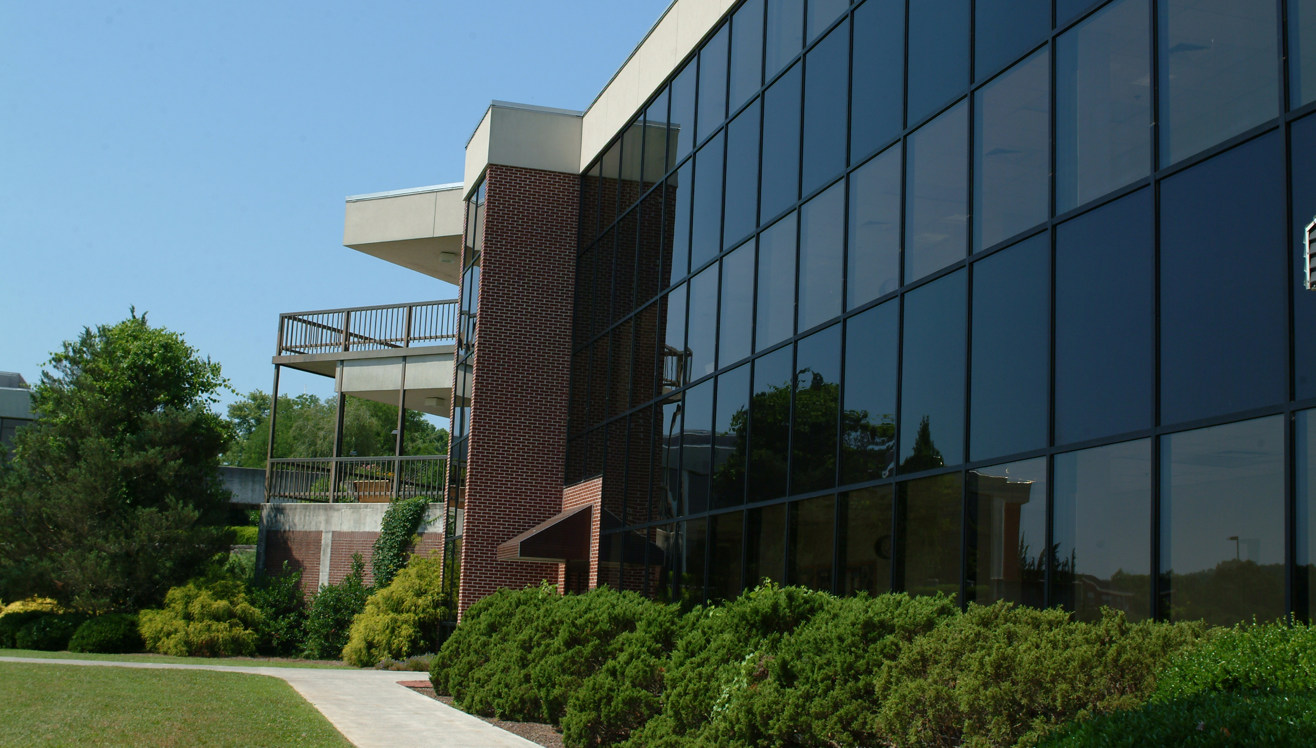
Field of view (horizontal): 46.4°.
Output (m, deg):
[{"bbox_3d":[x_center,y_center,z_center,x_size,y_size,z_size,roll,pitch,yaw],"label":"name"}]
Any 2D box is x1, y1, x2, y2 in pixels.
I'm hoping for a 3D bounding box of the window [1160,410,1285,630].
[{"bbox_3d":[4.041,1.187,10.970,0.080,1.659,1.460,6,-10,-16],"label":"window"}]

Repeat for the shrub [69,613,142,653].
[{"bbox_3d":[-12.209,5.726,33.917,1.550,0.870,1.500,6,-10,-19],"label":"shrub"}]

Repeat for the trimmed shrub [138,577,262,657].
[{"bbox_3d":[-10.311,5.471,34.600,2.720,1.754,2.400,6,-10,-16],"label":"trimmed shrub"}]

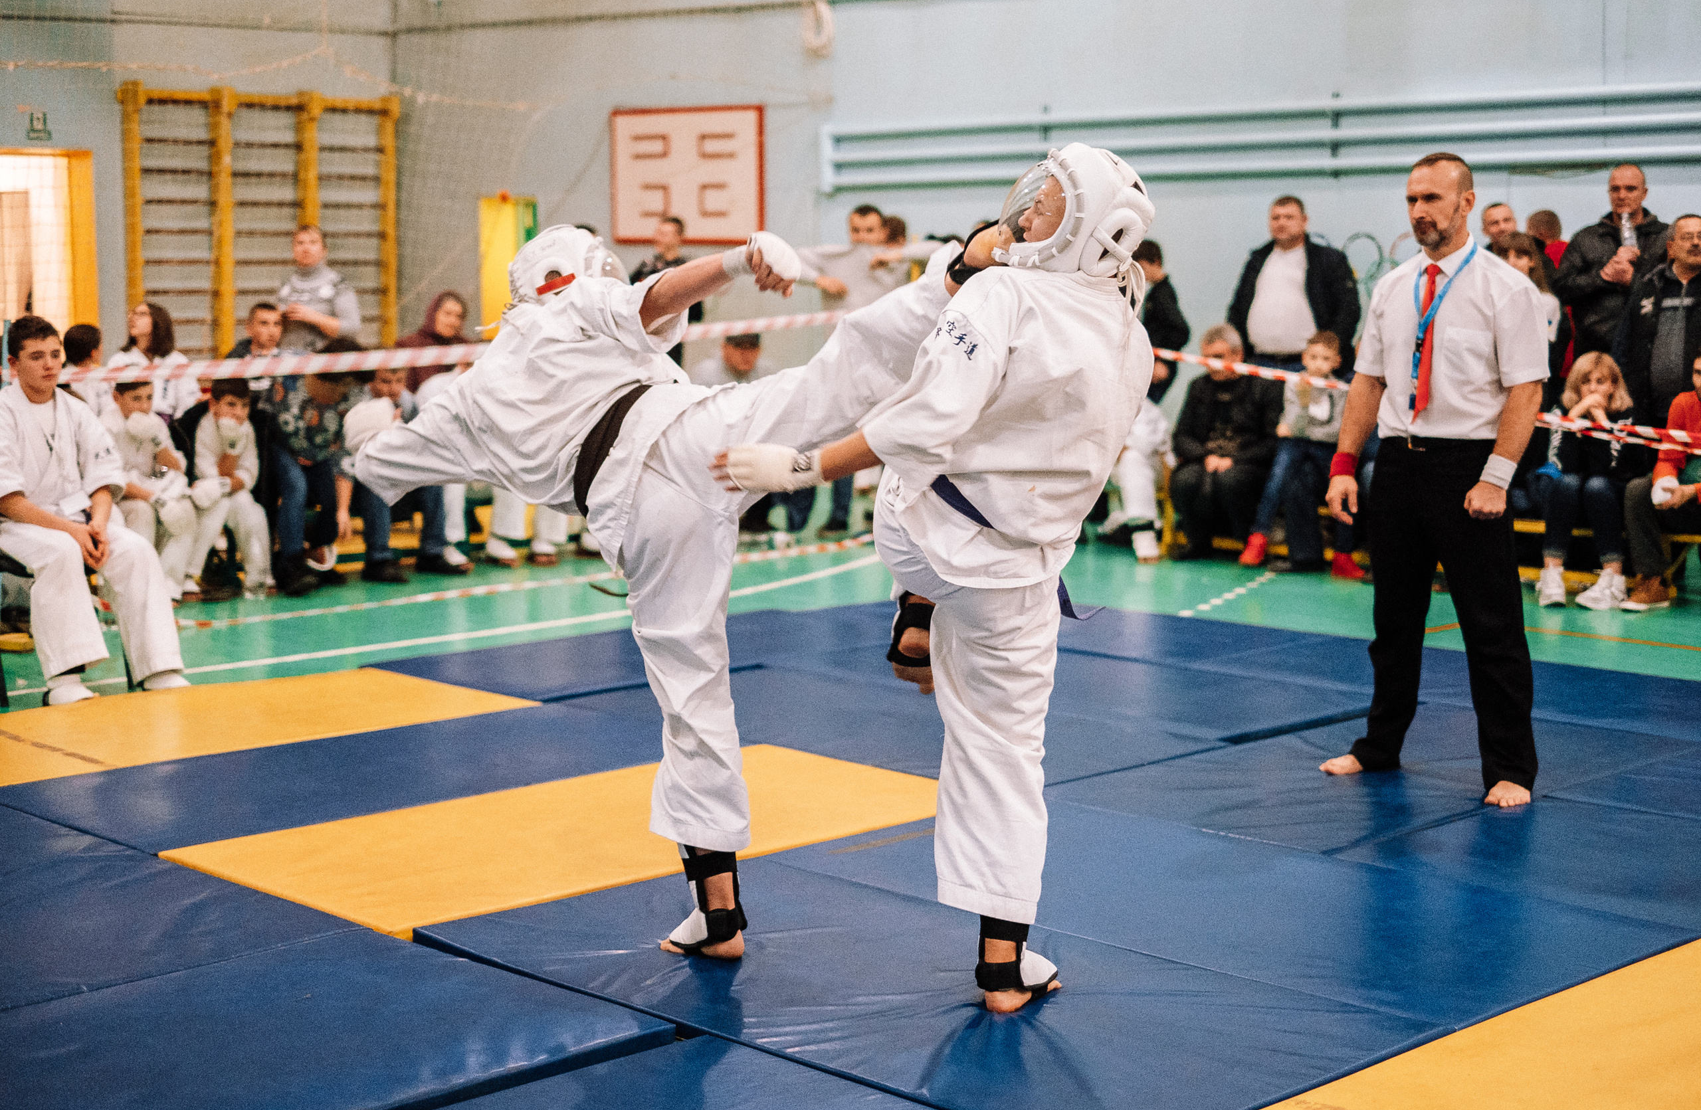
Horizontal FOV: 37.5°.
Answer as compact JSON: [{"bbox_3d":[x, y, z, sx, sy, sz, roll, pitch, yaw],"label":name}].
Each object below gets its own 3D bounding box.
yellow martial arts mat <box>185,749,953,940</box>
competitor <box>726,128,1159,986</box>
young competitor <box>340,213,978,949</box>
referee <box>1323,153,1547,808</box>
[{"bbox_3d":[-0.609,0.714,6.444,1.970,0.045,1.040,-7,9,-44],"label":"yellow martial arts mat"},{"bbox_3d":[0.174,0.033,4.874,0.780,1.660,0.600,5,9,41],"label":"competitor"},{"bbox_3d":[-0.376,0.078,5.132,1.320,1.520,0.620,1,7,14],"label":"young competitor"},{"bbox_3d":[1.563,-0.233,6.800,0.640,1.720,0.430,5,9,41],"label":"referee"}]

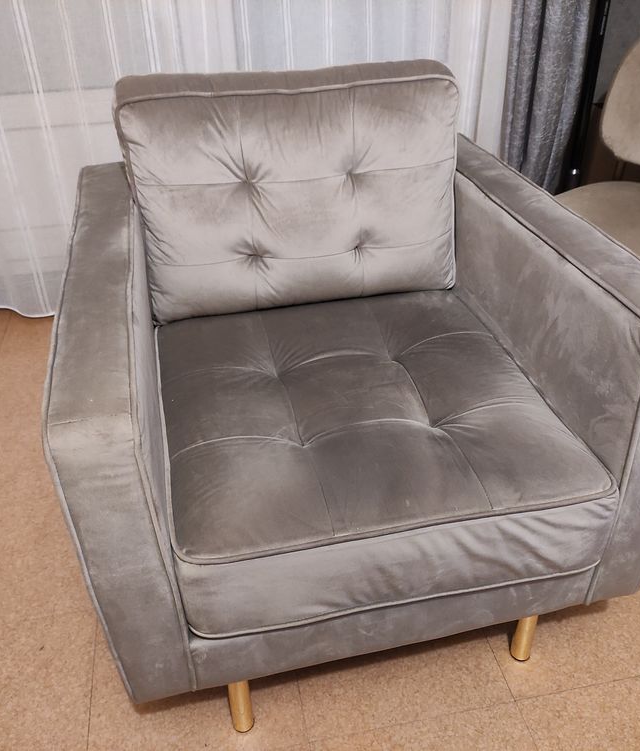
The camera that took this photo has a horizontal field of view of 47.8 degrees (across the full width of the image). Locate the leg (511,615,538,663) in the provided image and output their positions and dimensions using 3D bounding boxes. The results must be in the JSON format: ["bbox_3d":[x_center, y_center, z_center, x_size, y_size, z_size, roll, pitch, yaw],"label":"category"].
[{"bbox_3d":[0.335,0.393,1.155,0.032,0.173,0.032,-8,34,-10],"label":"leg"}]

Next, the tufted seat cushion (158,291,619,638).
[{"bbox_3d":[0.029,0.037,1.215,0.585,0.150,0.747,-8,34,-10],"label":"tufted seat cushion"}]

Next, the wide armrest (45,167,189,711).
[{"bbox_3d":[-0.315,0.011,1.187,0.092,0.462,0.851,-8,34,-10],"label":"wide armrest"}]

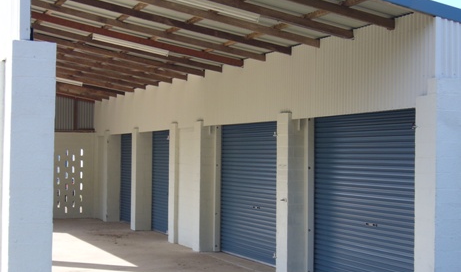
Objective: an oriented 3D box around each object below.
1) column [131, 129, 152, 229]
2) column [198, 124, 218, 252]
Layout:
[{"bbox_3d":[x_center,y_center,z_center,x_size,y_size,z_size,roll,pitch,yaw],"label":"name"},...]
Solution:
[{"bbox_3d":[-2.458,1.212,24.451,0.451,2.830,0.451,1,-2,-21],"label":"column"},{"bbox_3d":[-0.524,1.110,19.354,0.432,2.830,0.441,1,-2,-21],"label":"column"}]

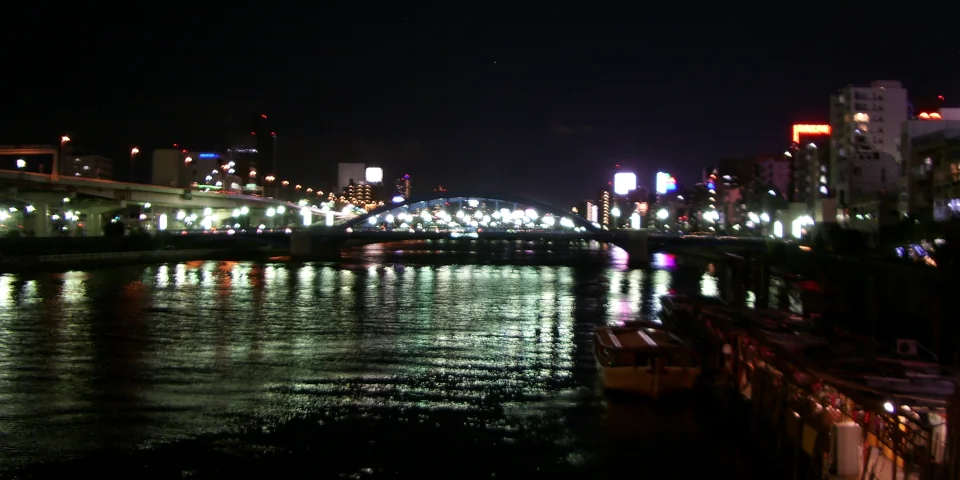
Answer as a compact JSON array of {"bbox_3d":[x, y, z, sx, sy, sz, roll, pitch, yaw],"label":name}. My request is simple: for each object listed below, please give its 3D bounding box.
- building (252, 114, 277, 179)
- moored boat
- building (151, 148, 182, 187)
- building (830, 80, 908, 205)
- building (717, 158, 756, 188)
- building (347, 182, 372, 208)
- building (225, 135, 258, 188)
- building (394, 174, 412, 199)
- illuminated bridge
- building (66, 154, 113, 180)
[{"bbox_3d":[-299.737,-98.392,1350.000,31.000,150.000,31.000,1,1,8],"label":"building"},{"bbox_3d":[9.200,6.650,56.500,5.000,2.900,14.000,1,1,2],"label":"moored boat"},{"bbox_3d":[-200.258,-32.973,620.000,19.000,50.000,19.000,1,1,4],"label":"building"},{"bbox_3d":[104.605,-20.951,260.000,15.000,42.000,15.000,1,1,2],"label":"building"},{"bbox_3d":[105.708,-17.717,400.000,15.500,31.000,16.000,1,1,8],"label":"building"},{"bbox_3d":[-91.871,-26.625,740.000,20.000,34.000,16.000,1,1,8],"label":"building"},{"bbox_3d":[-319.442,-81.245,1300.000,42.000,118.000,35.000,1,1,8],"label":"building"},{"bbox_3d":[-77.241,-39.856,980.000,18.000,52.000,17.000,1,1,8],"label":"building"},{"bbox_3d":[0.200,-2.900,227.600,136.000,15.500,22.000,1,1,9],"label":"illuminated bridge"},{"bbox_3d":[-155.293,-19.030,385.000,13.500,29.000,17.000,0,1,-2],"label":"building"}]

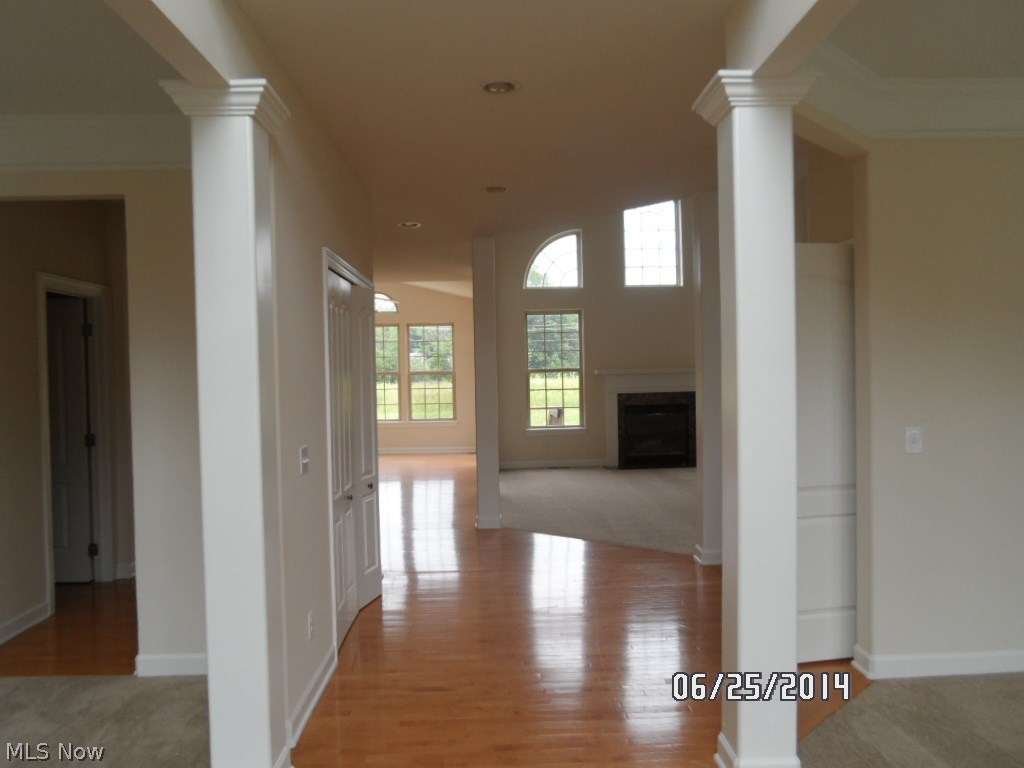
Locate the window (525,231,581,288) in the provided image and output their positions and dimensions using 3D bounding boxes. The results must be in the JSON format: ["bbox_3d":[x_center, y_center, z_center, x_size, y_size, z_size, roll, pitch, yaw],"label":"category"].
[{"bbox_3d":[0.602,-1.812,10.741,0.827,0.852,0.100,-1,1,-2],"label":"window"}]

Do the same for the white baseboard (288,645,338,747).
[{"bbox_3d":[-0.894,1.371,3.360,0.022,0.113,0.870,-1,1,-2],"label":"white baseboard"}]

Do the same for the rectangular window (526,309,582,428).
[{"bbox_3d":[0.622,-0.202,10.768,0.804,1.731,0.100,-1,1,-2],"label":"rectangular window"}]

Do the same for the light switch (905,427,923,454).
[{"bbox_3d":[1.869,0.263,3.431,0.072,0.116,0.012,-1,1,-2],"label":"light switch"}]

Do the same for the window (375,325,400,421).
[{"bbox_3d":[-2.371,-0.187,13.046,0.828,1.721,0.100,-1,1,-2],"label":"window"}]

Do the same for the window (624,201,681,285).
[{"bbox_3d":[2.045,-2.084,10.784,0.844,1.304,0.100,-1,1,-2],"label":"window"}]

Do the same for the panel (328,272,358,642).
[{"bbox_3d":[-0.955,0.401,4.206,0.035,1.995,0.715,-1,1,-2],"label":"panel"}]

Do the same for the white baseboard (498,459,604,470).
[{"bbox_3d":[0.577,1.215,10.770,1.546,0.115,0.022,-1,1,-2],"label":"white baseboard"}]

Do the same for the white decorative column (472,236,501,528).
[{"bbox_3d":[-0.248,-0.012,7.051,0.223,2.728,0.225,-1,1,-2],"label":"white decorative column"}]

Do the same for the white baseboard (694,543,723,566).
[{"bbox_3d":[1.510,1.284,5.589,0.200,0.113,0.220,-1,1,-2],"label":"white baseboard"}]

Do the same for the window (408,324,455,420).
[{"bbox_3d":[-1.417,-0.206,13.076,0.816,1.738,0.100,-1,1,-2],"label":"window"}]

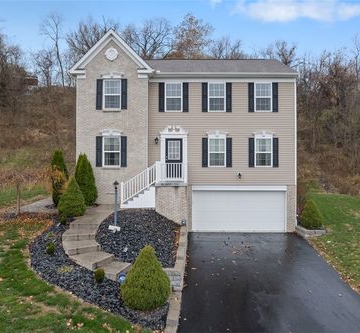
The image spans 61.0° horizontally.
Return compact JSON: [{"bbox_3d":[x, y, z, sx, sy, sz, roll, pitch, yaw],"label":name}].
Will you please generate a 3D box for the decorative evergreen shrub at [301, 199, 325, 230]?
[{"bbox_3d":[6.830,2.450,15.700,1.250,1.580,1.220,0,-1,0],"label":"decorative evergreen shrub"}]

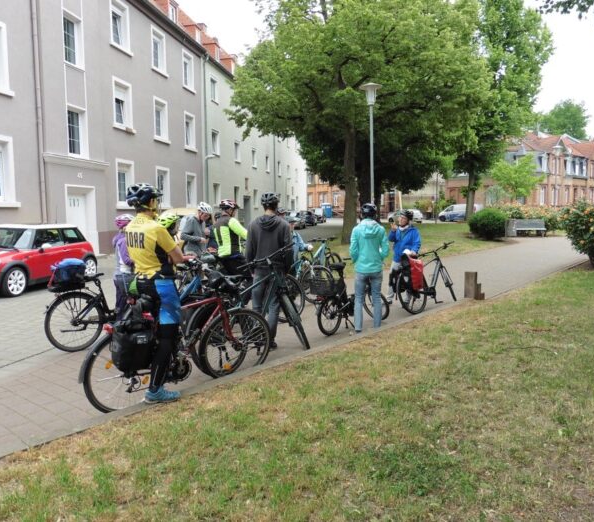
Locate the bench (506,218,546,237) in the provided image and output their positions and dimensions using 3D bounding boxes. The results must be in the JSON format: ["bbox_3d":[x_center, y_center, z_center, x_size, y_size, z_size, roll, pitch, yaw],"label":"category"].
[{"bbox_3d":[12.174,-1.735,25.600,1.950,0.930,0.700,-2,6,-14],"label":"bench"}]

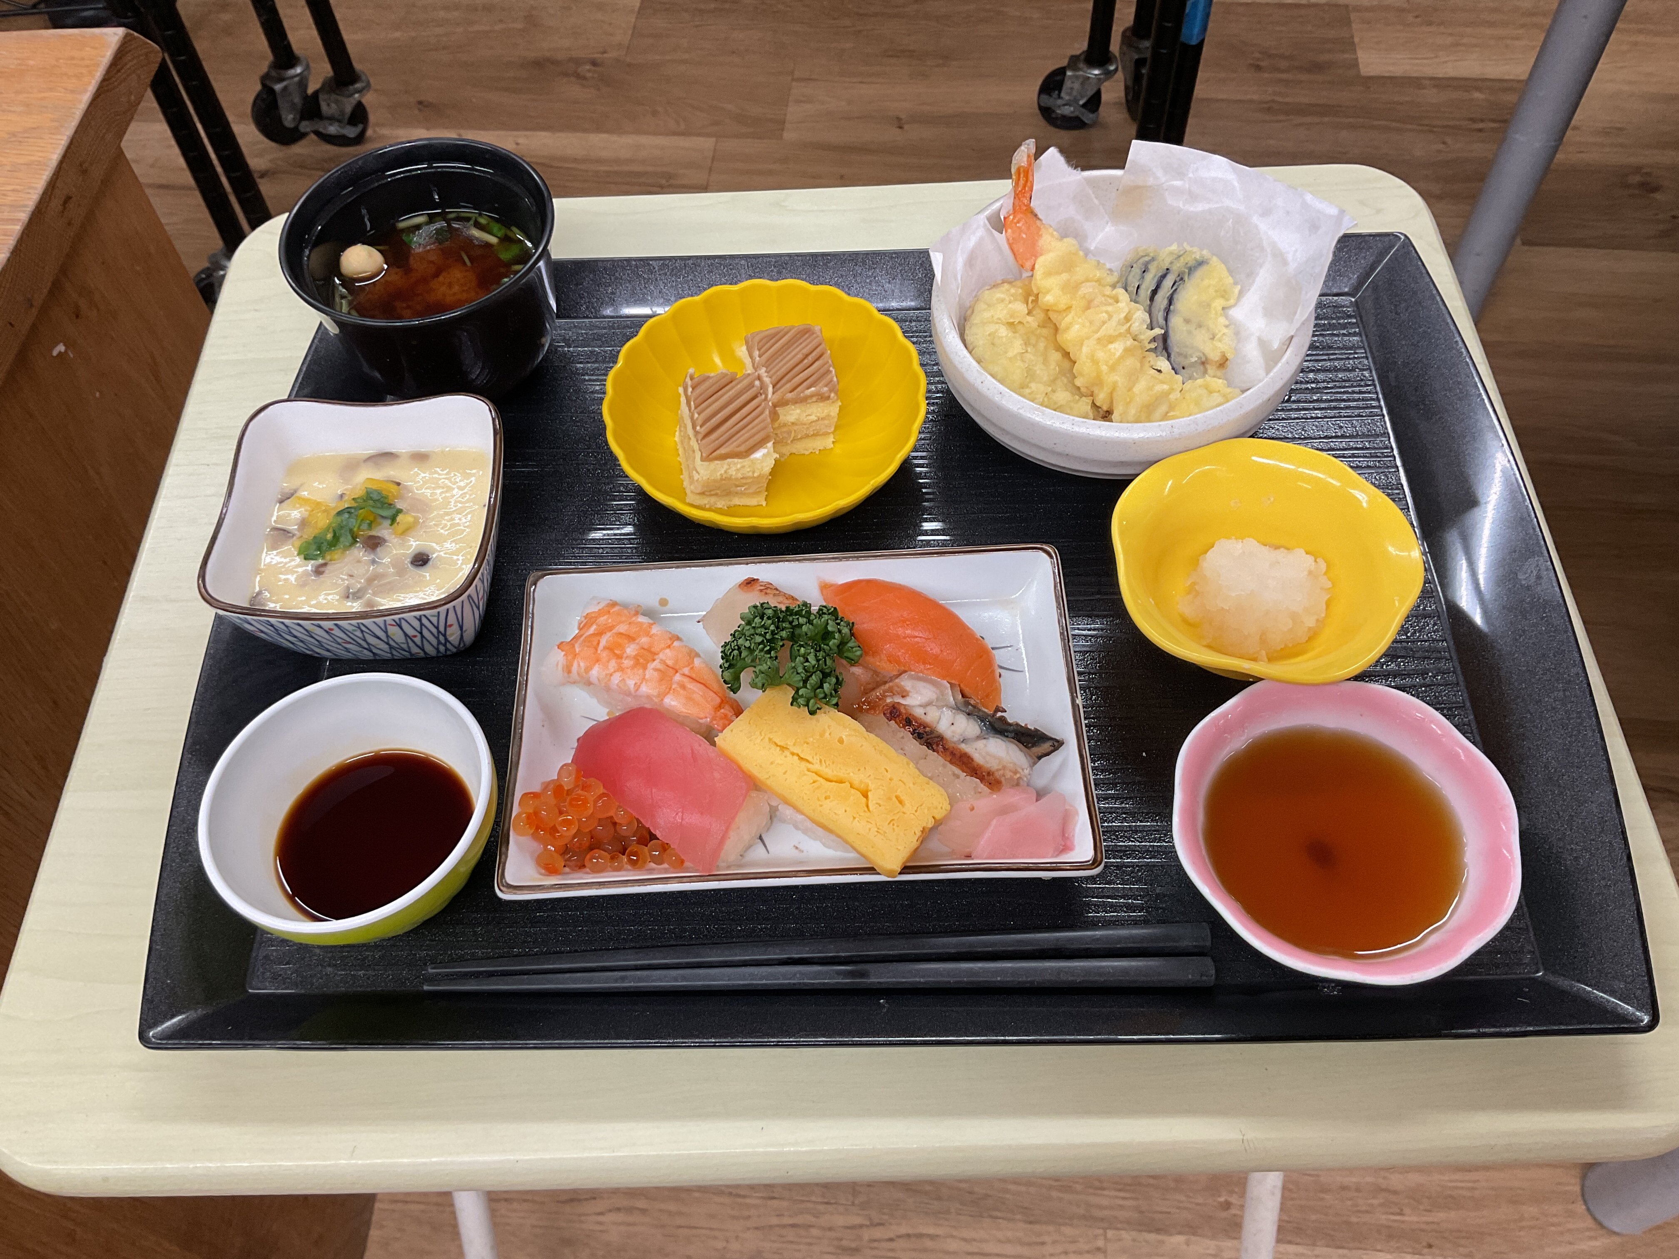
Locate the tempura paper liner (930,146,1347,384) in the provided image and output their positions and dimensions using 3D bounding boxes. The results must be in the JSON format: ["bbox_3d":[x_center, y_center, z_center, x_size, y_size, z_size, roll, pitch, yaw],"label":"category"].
[{"bbox_3d":[0.105,-0.114,0.497,0.144,0.061,0.108,-1,57,2],"label":"tempura paper liner"}]

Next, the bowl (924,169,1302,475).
[{"bbox_3d":[0.098,-0.103,0.506,0.130,0.047,0.130,-1,57,2],"label":"bowl"}]

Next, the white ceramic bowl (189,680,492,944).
[{"bbox_3d":[-0.140,0.058,0.419,0.083,0.041,0.083,-1,57,2],"label":"white ceramic bowl"}]

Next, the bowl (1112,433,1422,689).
[{"bbox_3d":[0.131,-0.013,0.450,0.093,0.041,0.092,-1,57,2],"label":"bowl"}]

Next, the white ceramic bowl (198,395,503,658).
[{"bbox_3d":[-0.151,-0.026,0.467,0.090,0.053,0.090,-1,57,2],"label":"white ceramic bowl"}]

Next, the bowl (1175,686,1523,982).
[{"bbox_3d":[0.139,0.063,0.403,0.093,0.038,0.092,-1,57,2],"label":"bowl"}]

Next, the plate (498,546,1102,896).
[{"bbox_3d":[-0.013,0.030,0.443,0.176,0.021,0.116,-3,57,1],"label":"plate"}]

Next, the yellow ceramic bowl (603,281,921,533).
[{"bbox_3d":[-0.024,-0.072,0.499,0.110,0.037,0.110,-1,57,2],"label":"yellow ceramic bowl"}]

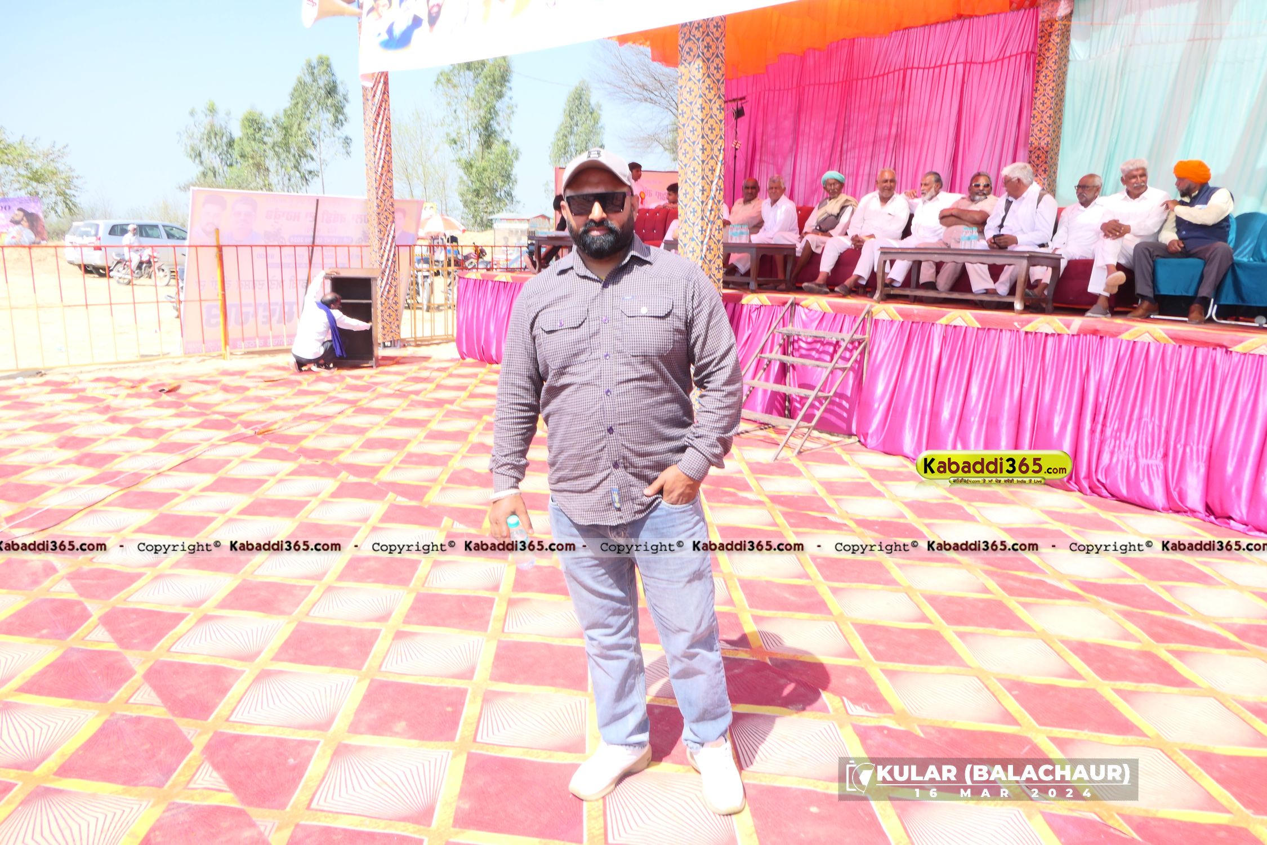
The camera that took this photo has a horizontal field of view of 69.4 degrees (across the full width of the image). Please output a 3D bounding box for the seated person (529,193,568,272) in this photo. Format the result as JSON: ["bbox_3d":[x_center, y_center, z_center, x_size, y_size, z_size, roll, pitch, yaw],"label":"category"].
[{"bbox_3d":[-1.044,-2.640,12.612,0.750,1.140,0.550,-9,15,-39],"label":"seated person"}]

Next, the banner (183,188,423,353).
[{"bbox_3d":[-4.491,-2.021,12.596,3.040,2.380,0.050,-7,39,-37],"label":"banner"}]

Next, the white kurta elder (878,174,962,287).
[{"bbox_3d":[2.539,-1.660,8.079,0.650,1.100,0.750,11,16,43],"label":"white kurta elder"}]

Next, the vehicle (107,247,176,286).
[{"bbox_3d":[-14.228,-4.511,26.463,1.980,1.100,0.720,3,12,11],"label":"vehicle"}]

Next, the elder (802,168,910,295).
[{"bbox_3d":[1.977,-1.689,8.070,0.600,1.100,0.880,11,15,40],"label":"elder"}]

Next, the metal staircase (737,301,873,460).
[{"bbox_3d":[1.211,-0.395,7.306,1.080,1.130,0.760,-9,15,-41],"label":"metal staircase"}]

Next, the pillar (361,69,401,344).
[{"bbox_3d":[-3.560,-3.539,12.853,0.290,5.000,0.290,7,13,29],"label":"pillar"}]

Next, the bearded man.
[{"bbox_3d":[-0.043,0.179,2.557,0.670,1.800,0.420,2,12,6],"label":"bearded man"}]

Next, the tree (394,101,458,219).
[{"bbox_3d":[-11.982,-13.827,53.354,4.000,9.100,4.000,1,11,0],"label":"tree"}]

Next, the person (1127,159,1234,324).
[{"bbox_3d":[3.659,-1.268,6.057,0.780,1.130,0.660,-10,15,-42],"label":"person"}]

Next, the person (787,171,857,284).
[{"bbox_3d":[1.832,-1.867,8.920,0.750,1.140,0.600,-9,15,-39],"label":"person"}]

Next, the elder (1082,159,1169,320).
[{"bbox_3d":[3.441,-1.295,6.367,0.700,1.080,0.580,-11,16,-43],"label":"elder"}]

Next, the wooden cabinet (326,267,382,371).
[{"bbox_3d":[-3.397,-1.284,11.075,0.620,1.190,0.450,-2,12,-11],"label":"wooden cabinet"}]

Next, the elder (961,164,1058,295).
[{"bbox_3d":[2.971,-1.477,7.198,0.750,1.100,0.580,-8,14,-34],"label":"elder"}]

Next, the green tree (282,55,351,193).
[{"bbox_3d":[-16.053,-13.205,46.302,3.800,10.400,3.800,0,12,0],"label":"green tree"}]

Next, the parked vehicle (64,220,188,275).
[{"bbox_3d":[-16.439,-5.883,30.938,1.770,1.760,4.580,5,12,23],"label":"parked vehicle"}]

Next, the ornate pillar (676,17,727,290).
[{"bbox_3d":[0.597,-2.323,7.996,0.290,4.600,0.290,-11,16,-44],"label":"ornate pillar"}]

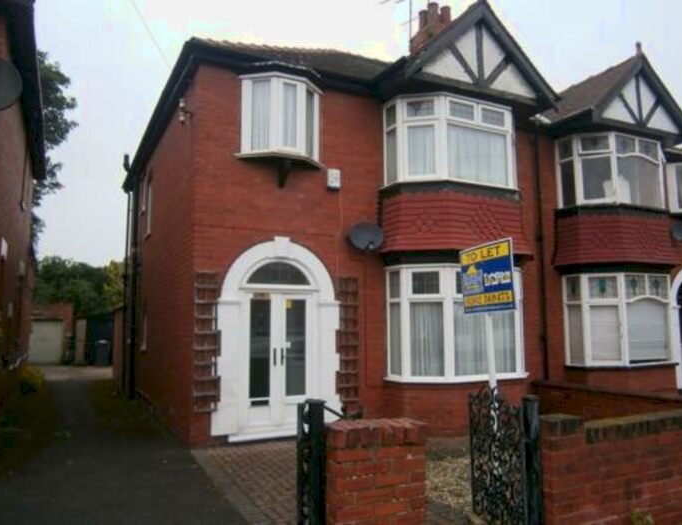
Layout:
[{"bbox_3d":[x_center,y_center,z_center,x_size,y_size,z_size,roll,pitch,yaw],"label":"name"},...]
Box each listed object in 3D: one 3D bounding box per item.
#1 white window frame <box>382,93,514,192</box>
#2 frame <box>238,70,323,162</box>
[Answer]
[{"bbox_3d":[1.917,-1.849,8.617,2.366,1.393,0.854,3,-6,-27],"label":"white window frame"},{"bbox_3d":[-0.770,-2.034,7.524,1.365,1.155,0.385,3,-6,-27],"label":"frame"}]

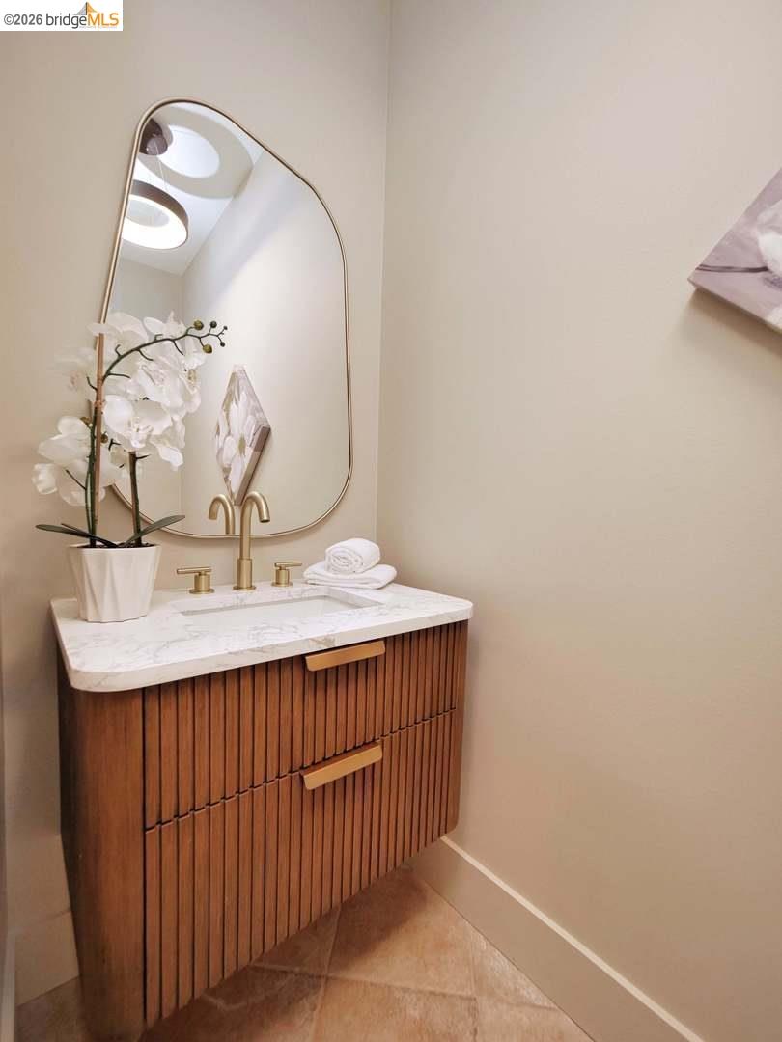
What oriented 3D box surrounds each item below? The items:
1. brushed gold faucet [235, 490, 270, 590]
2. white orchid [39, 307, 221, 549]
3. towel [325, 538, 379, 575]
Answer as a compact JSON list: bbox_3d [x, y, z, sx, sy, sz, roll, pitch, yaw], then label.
[{"bbox_3d":[-0.336,0.049,1.034,0.056,0.250,0.160,1,1,-40],"label":"brushed gold faucet"},{"bbox_3d":[-0.462,-0.172,0.779,0.300,0.440,0.220,1,1,-40],"label":"white orchid"},{"bbox_3d":[-0.103,0.097,1.182,0.108,0.094,0.140,2,1,20],"label":"towel"}]

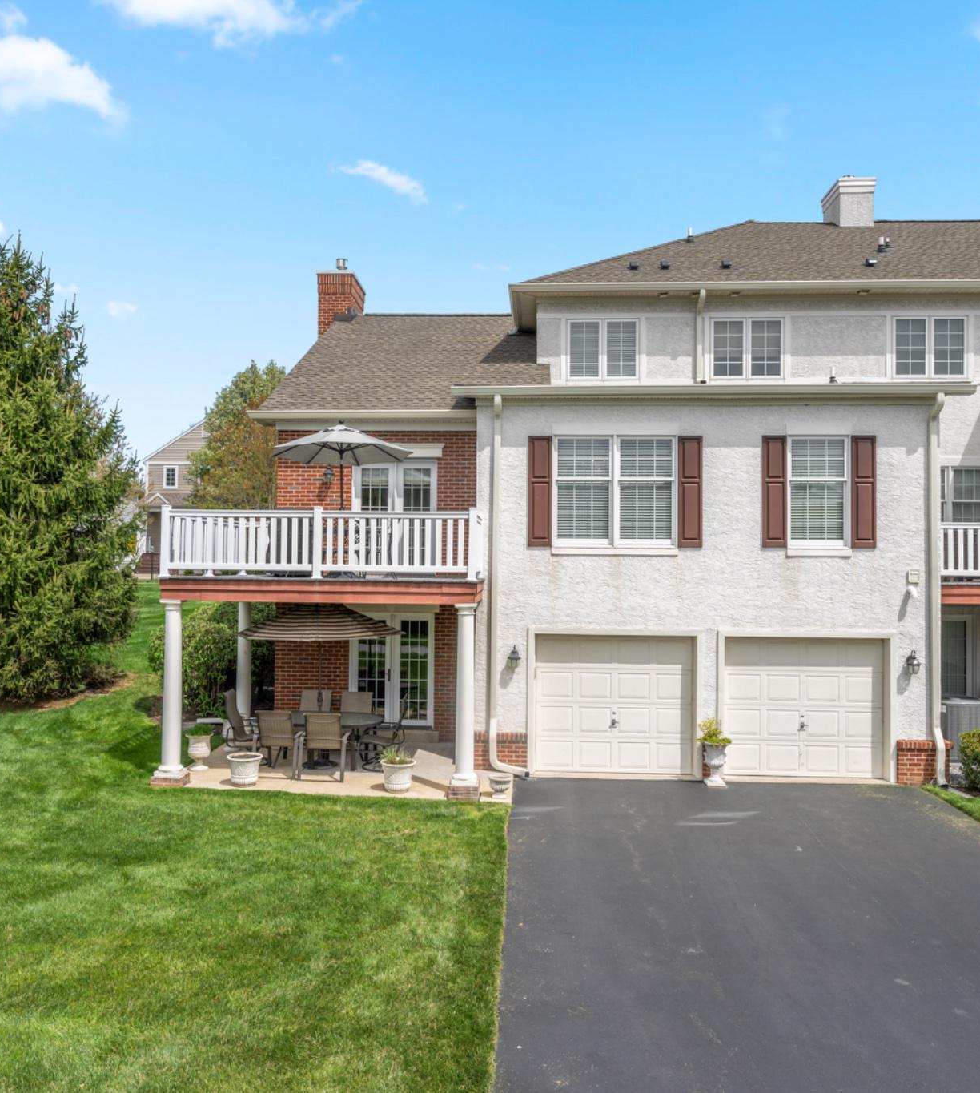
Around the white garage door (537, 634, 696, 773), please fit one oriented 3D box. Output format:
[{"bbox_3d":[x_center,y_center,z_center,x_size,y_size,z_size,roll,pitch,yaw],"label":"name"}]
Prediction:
[{"bbox_3d":[1.924,2.455,13.480,2.440,2.143,0.060,0,-1,3],"label":"white garage door"}]

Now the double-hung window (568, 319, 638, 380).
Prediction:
[{"bbox_3d":[2.220,-3.858,16.984,1.398,1.224,0.130,0,-1,2],"label":"double-hung window"}]

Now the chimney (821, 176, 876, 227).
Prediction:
[{"bbox_3d":[9.335,-8.712,22.524,0.923,1.331,1.340,0,-1,3],"label":"chimney"}]

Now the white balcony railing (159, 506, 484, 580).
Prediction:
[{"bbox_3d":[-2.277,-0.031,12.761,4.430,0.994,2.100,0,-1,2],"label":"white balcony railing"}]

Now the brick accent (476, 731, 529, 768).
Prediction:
[{"bbox_3d":[0.166,3.073,13.010,0.819,0.568,0.160,0,-1,3],"label":"brick accent"}]

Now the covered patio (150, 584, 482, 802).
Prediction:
[{"bbox_3d":[-2.188,1.933,13.271,4.330,2.895,4.000,0,-1,3],"label":"covered patio"}]

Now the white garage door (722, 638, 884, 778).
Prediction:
[{"bbox_3d":[4.800,2.465,13.248,2.415,2.121,0.070,0,-1,3],"label":"white garage door"}]

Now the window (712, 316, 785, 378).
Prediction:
[{"bbox_3d":[5.010,-3.882,16.883,1.432,1.194,0.120,0,-1,3],"label":"window"}]

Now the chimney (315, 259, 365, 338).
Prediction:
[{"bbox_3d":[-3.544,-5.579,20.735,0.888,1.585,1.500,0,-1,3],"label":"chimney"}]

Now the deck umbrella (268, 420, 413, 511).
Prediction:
[{"bbox_3d":[-2.334,-0.775,13.642,2.264,2.376,2.264,0,-1,3],"label":"deck umbrella"}]

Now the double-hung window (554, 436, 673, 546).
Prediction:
[{"bbox_3d":[1.899,-0.833,13.274,1.813,1.708,0.130,0,-1,2],"label":"double-hung window"}]

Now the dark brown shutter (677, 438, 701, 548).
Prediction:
[{"bbox_3d":[3.053,-0.830,13.219,0.376,1.712,0.050,0,-1,3],"label":"dark brown shutter"}]

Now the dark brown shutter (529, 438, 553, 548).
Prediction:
[{"bbox_3d":[0.782,-0.849,13.406,0.372,1.710,0.045,0,-1,3],"label":"dark brown shutter"}]

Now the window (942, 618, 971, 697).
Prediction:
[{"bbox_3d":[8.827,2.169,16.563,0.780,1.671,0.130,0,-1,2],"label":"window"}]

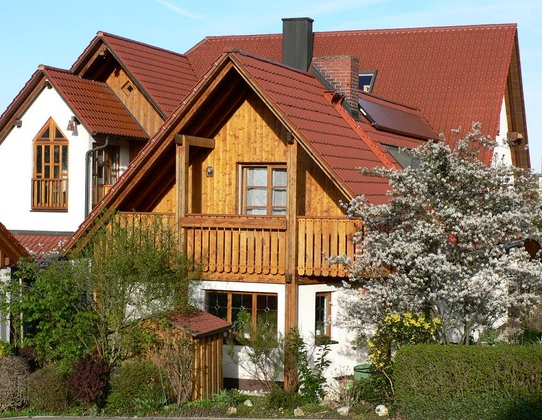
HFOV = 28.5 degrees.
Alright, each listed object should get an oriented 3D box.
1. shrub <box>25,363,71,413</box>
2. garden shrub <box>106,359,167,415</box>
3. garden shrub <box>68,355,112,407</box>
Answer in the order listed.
[{"bbox_3d":[-4.112,3.201,19.742,0.900,0.850,0.850,0,1,0],"label":"shrub"},{"bbox_3d":[-2.478,3.166,19.691,1.120,0.950,1.000,0,1,0],"label":"garden shrub"},{"bbox_3d":[-3.379,3.155,19.891,0.840,0.950,0.800,0,1,0],"label":"garden shrub"}]

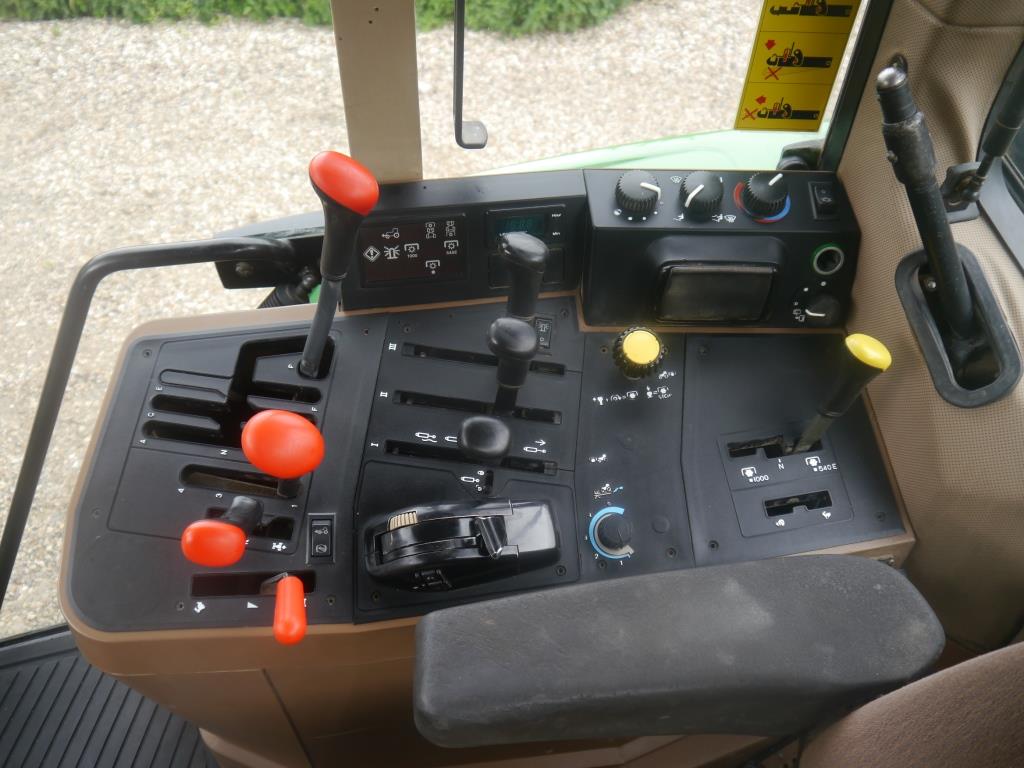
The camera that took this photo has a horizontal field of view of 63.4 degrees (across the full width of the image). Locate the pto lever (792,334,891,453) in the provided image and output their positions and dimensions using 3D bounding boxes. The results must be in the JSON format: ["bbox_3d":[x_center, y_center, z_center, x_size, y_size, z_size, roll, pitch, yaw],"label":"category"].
[{"bbox_3d":[0.264,0.013,0.675,0.037,0.118,0.036,3,44,-11],"label":"pto lever"}]

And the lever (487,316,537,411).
[{"bbox_3d":[-0.004,-0.009,0.693,0.037,0.128,0.035,5,58,-1],"label":"lever"}]

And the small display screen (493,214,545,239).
[{"bbox_3d":[0.006,-0.146,0.766,0.048,0.023,0.008,-3,20,-7],"label":"small display screen"}]

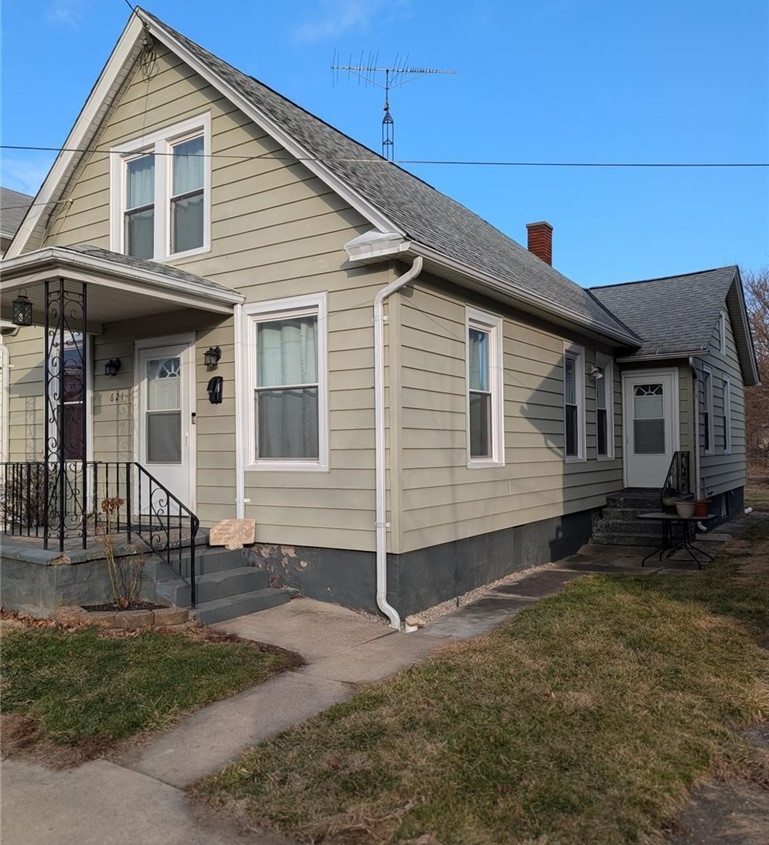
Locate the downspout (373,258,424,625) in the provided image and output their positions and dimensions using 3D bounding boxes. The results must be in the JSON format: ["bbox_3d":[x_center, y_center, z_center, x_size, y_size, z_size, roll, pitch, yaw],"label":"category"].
[{"bbox_3d":[0.146,0.191,6.745,0.559,3.495,0.124,-2,-3,33],"label":"downspout"}]

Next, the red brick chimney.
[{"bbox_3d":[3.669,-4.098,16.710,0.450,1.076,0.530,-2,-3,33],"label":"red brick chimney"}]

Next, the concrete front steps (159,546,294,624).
[{"bbox_3d":[-1.741,1.640,7.260,0.960,0.510,1.247,-2,-3,33],"label":"concrete front steps"}]

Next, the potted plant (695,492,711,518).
[{"bbox_3d":[4.614,1.209,10.300,0.260,0.330,0.260,-2,-3,33],"label":"potted plant"}]

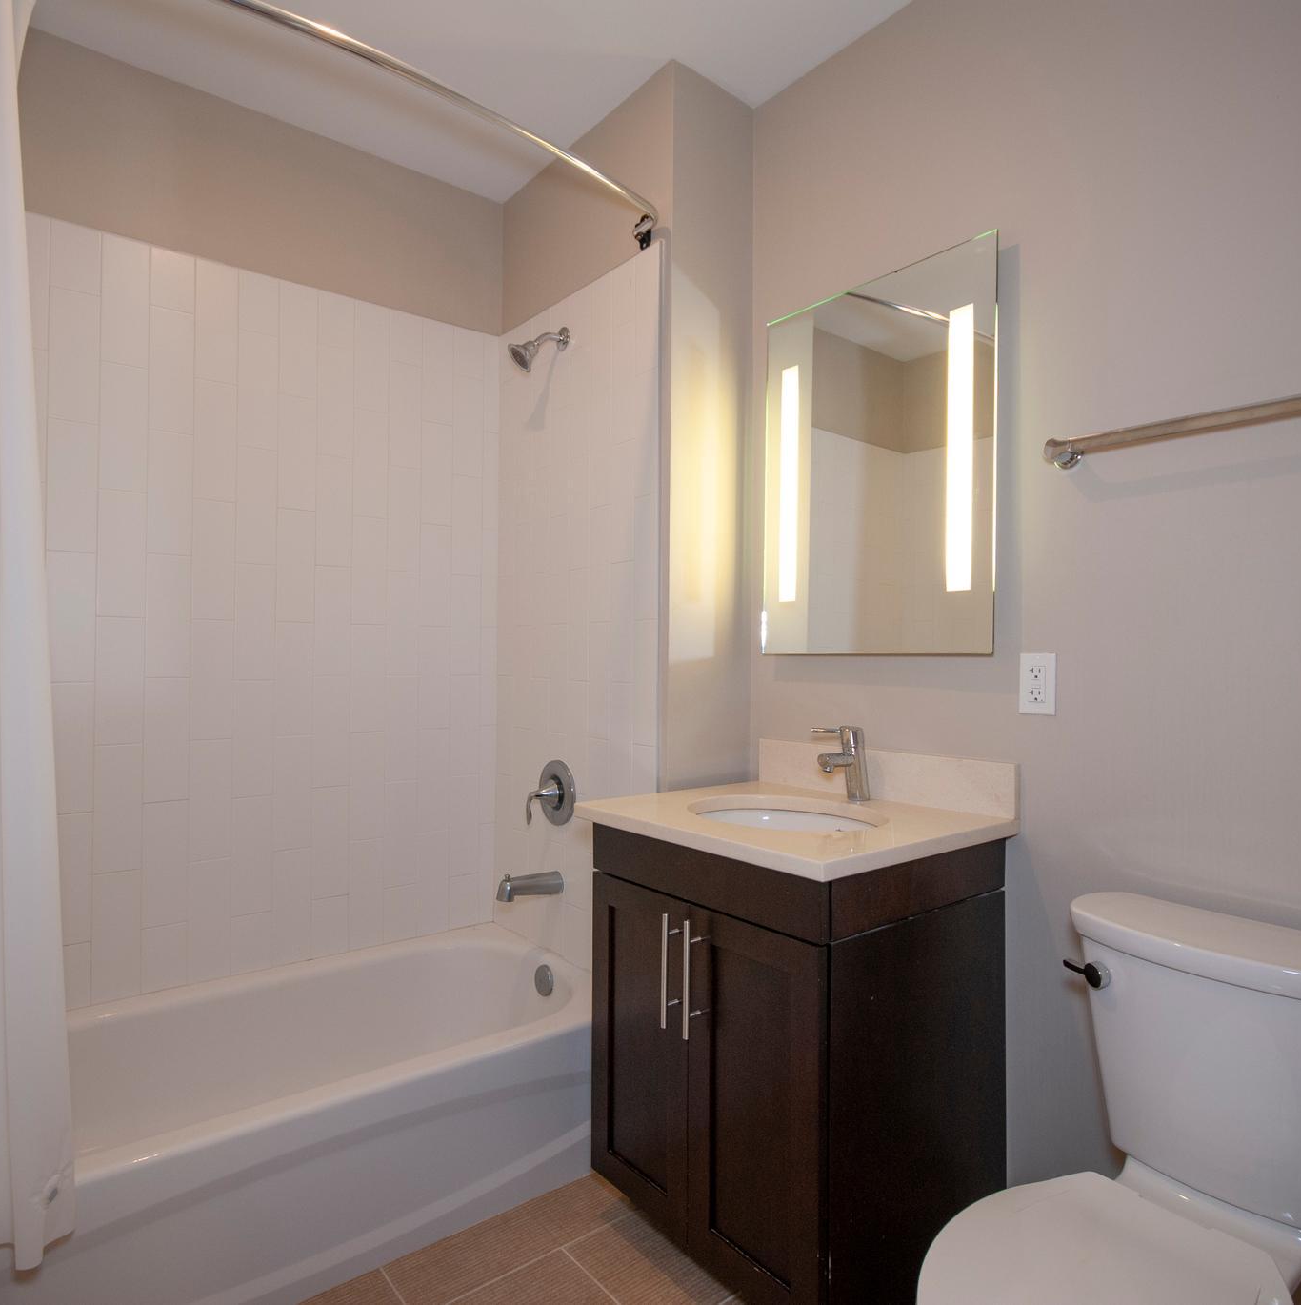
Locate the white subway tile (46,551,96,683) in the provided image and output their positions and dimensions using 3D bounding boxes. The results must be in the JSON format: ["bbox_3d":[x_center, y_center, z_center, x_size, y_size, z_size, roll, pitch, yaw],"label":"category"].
[{"bbox_3d":[-1.367,-0.083,1.920,0.098,0.306,0.010,1,-1,-37],"label":"white subway tile"}]

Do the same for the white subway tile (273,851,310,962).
[{"bbox_3d":[-0.970,0.687,2.208,0.099,0.305,0.009,1,0,-37],"label":"white subway tile"}]

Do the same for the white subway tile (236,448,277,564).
[{"bbox_3d":[-1.043,-0.386,2.155,0.098,0.305,0.009,1,-1,-36],"label":"white subway tile"}]

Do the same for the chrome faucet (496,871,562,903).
[{"bbox_3d":[-0.330,0.640,2.245,0.178,0.075,0.060,1,-1,-38],"label":"chrome faucet"}]

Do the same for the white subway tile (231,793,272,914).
[{"bbox_3d":[-1.048,0.529,2.148,0.099,0.305,0.009,1,0,-37],"label":"white subway tile"}]

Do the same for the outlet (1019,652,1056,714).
[{"bbox_3d":[0.718,0.060,1.513,0.010,0.114,0.070,1,-1,-38],"label":"outlet"}]

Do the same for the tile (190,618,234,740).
[{"bbox_3d":[-1.128,0.072,2.097,0.098,0.306,0.010,1,-1,-37],"label":"tile"}]

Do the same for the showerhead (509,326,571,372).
[{"bbox_3d":[-0.316,-0.847,2.263,0.175,0.157,0.086,1,-1,-38],"label":"showerhead"}]

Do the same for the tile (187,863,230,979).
[{"bbox_3d":[-1.129,0.684,2.087,0.098,0.303,0.009,1,-1,-36],"label":"tile"}]

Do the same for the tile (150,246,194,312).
[{"bbox_3d":[-1.199,-0.931,2.044,0.098,0.145,0.009,1,-1,-36],"label":"tile"}]

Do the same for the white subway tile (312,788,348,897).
[{"bbox_3d":[-0.891,0.528,2.271,0.098,0.306,0.010,1,-1,-37],"label":"white subway tile"}]

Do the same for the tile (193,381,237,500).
[{"bbox_3d":[-1.127,-0.547,2.112,0.098,0.307,0.010,1,-1,-38],"label":"tile"}]

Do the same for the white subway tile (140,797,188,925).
[{"bbox_3d":[-1.208,0.525,2.030,0.098,0.305,0.009,1,-1,-36],"label":"white subway tile"}]

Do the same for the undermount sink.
[{"bbox_3d":[0.275,0.397,1.599,0.357,0.160,0.444,1,-1,-38],"label":"undermount sink"}]

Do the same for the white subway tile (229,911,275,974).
[{"bbox_3d":[-1.050,0.763,2.148,0.099,0.159,0.009,1,0,-37],"label":"white subway tile"}]

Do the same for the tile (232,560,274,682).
[{"bbox_3d":[-1.042,-0.084,2.149,0.099,0.305,0.009,1,0,-37],"label":"tile"}]

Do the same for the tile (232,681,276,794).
[{"bbox_3d":[-1.046,0.229,2.149,0.098,0.305,0.009,1,-1,-36],"label":"tile"}]

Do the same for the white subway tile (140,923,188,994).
[{"bbox_3d":[-1.211,0.760,2.029,0.098,0.159,0.010,1,-1,-37],"label":"white subway tile"}]

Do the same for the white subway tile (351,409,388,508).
[{"bbox_3d":[-0.802,-0.537,2.332,0.098,0.305,0.009,1,-1,-36],"label":"white subway tile"}]

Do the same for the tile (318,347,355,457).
[{"bbox_3d":[-0.881,-0.701,2.275,0.098,0.305,0.009,1,-1,-36],"label":"tile"}]

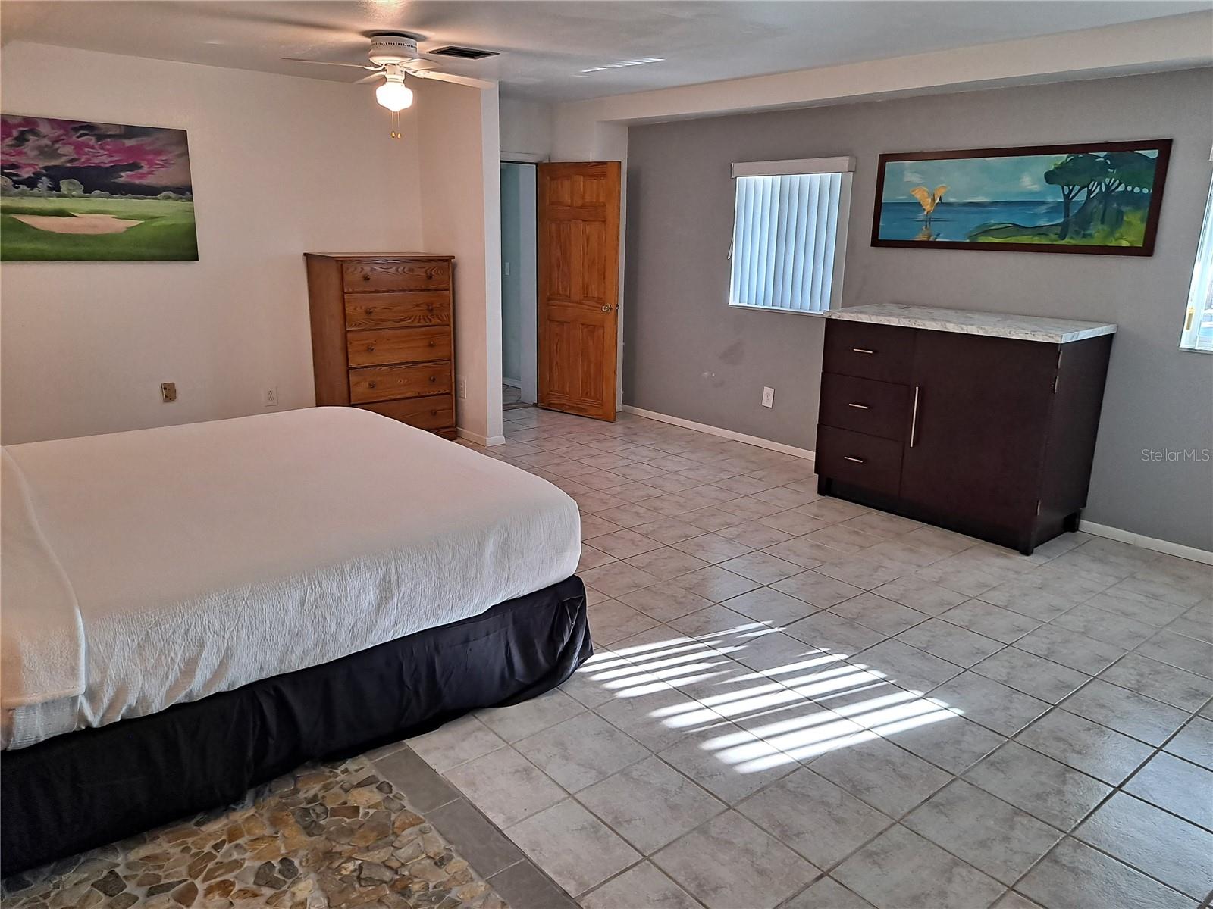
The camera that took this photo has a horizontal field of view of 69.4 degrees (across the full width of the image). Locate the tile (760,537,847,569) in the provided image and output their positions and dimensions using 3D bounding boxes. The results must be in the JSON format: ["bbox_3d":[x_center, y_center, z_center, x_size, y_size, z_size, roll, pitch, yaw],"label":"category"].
[{"bbox_3d":[0.999,0.498,4.398,0.312,0.010,0.312,-11,19,-38],"label":"tile"}]

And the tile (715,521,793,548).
[{"bbox_3d":[0.787,0.428,4.619,0.314,0.010,0.314,-11,19,-38],"label":"tile"}]

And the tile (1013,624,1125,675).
[{"bbox_3d":[1.812,0.766,3.431,0.314,0.010,0.314,-11,19,-38],"label":"tile"}]

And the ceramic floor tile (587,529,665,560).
[{"bbox_3d":[0.088,0.456,4.457,0.314,0.010,0.314,-11,19,-38],"label":"ceramic floor tile"}]

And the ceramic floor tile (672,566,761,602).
[{"bbox_3d":[0.486,0.576,3.861,0.305,0.010,0.305,-11,19,-38],"label":"ceramic floor tile"}]

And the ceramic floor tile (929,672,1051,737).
[{"bbox_3d":[1.279,0.836,2.939,0.305,0.010,0.305,-11,19,-38],"label":"ceramic floor tile"}]

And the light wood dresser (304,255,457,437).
[{"bbox_3d":[-1.554,-0.728,6.190,0.840,1.315,0.490,-10,19,-37],"label":"light wood dresser"}]

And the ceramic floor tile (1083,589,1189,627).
[{"bbox_3d":[2.237,0.650,3.710,0.305,0.010,0.305,-11,19,-38],"label":"ceramic floor tile"}]

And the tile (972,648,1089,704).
[{"bbox_3d":[1.531,0.796,3.162,0.305,0.010,0.305,-11,19,-39],"label":"tile"}]

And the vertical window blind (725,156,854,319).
[{"bbox_3d":[1.214,-1.488,5.986,0.100,0.989,0.963,-11,19,-38],"label":"vertical window blind"}]

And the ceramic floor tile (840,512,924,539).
[{"bbox_3d":[1.471,0.393,4.717,0.306,0.010,0.306,-11,19,-38],"label":"ceramic floor tile"}]

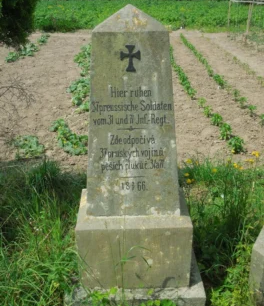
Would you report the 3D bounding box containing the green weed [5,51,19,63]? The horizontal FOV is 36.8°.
[{"bbox_3d":[-2.400,-1.902,7.900,0.280,0.190,0.280,-8,26,-15],"label":"green weed"}]

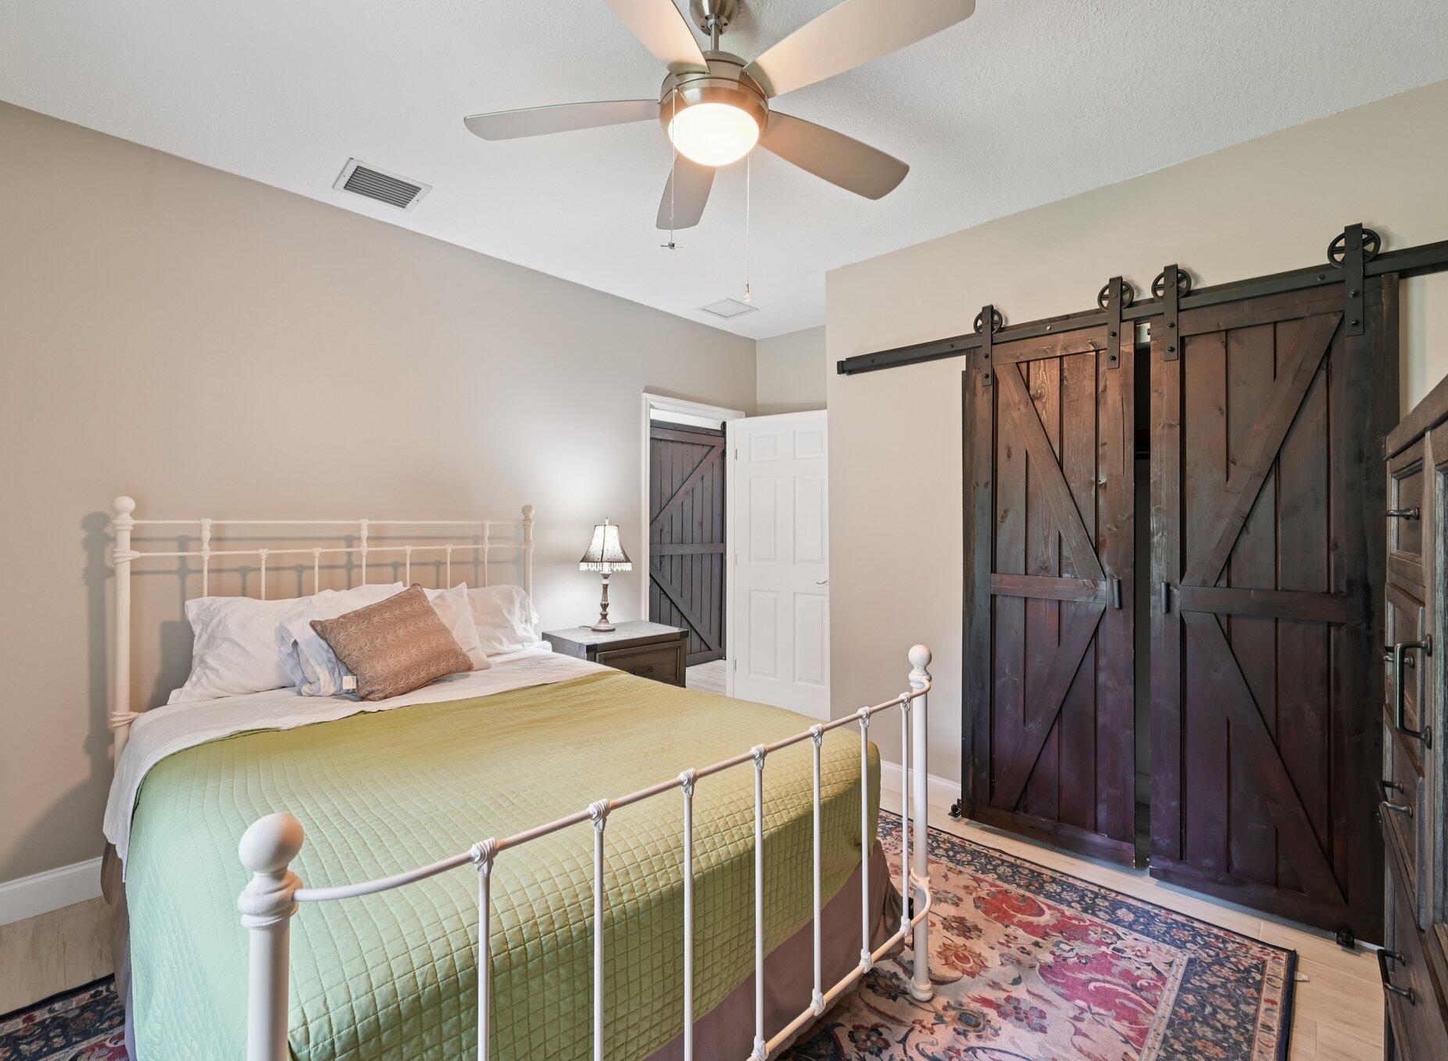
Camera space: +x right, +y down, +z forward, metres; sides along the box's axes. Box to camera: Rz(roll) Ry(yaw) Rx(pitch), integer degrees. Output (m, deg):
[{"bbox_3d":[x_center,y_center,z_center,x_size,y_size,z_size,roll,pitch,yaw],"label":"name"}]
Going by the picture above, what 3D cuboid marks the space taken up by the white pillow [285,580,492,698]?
[{"bbox_3d":[-1.224,0.386,2.325,0.635,0.417,0.164,-1,-37,-45],"label":"white pillow"}]

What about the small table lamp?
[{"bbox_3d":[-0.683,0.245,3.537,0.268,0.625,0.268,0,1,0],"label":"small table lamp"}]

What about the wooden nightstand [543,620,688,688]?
[{"bbox_3d":[-0.583,0.915,3.419,0.650,0.712,0.471,0,1,-41],"label":"wooden nightstand"}]

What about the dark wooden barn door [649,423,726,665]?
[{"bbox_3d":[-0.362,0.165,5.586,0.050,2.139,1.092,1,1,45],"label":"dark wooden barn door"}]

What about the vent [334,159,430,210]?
[{"bbox_3d":[-1.396,-1.395,2.538,0.288,0.020,0.298,1,1,45],"label":"vent"}]

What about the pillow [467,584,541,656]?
[{"bbox_3d":[-1.177,0.397,2.768,0.675,0.417,0.169,-1,-37,-45],"label":"pillow"}]

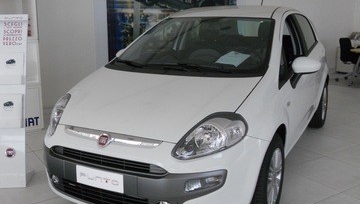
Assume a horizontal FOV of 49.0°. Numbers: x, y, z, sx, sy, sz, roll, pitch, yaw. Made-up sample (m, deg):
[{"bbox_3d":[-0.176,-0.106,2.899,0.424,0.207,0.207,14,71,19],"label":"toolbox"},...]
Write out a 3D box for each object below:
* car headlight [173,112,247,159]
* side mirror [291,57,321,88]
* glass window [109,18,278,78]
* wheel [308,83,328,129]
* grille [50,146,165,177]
[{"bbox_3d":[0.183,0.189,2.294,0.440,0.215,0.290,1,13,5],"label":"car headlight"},{"bbox_3d":[0.979,-0.229,3.093,0.225,0.260,0.180,7,15,27],"label":"side mirror"},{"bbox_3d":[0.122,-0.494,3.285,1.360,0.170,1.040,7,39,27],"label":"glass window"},{"bbox_3d":[1.729,0.015,4.965,0.190,0.615,0.620,7,15,27],"label":"wheel"},{"bbox_3d":[-0.455,0.355,2.342,0.870,0.110,0.080,7,15,27],"label":"grille"}]

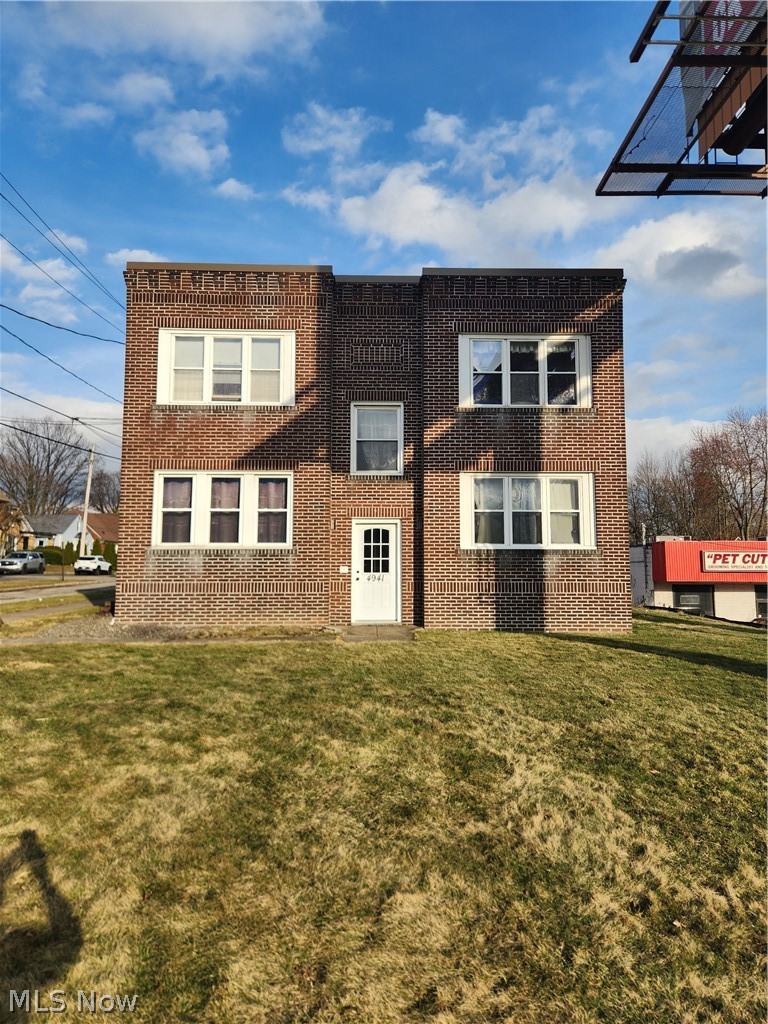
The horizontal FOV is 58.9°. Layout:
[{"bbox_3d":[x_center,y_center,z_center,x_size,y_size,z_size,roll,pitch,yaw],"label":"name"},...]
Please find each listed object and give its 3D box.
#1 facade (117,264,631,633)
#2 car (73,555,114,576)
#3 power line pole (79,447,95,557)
[{"bbox_3d":[-0.323,-0.762,19.988,10.145,7.351,13.000,0,-5,-2],"label":"facade"},{"bbox_3d":[-24.725,4.600,58.000,1.860,1.670,4.550,0,-5,-3],"label":"car"},{"bbox_3d":[-26.416,-0.253,60.654,0.330,11.446,0.330,3,-7,-1],"label":"power line pole"}]

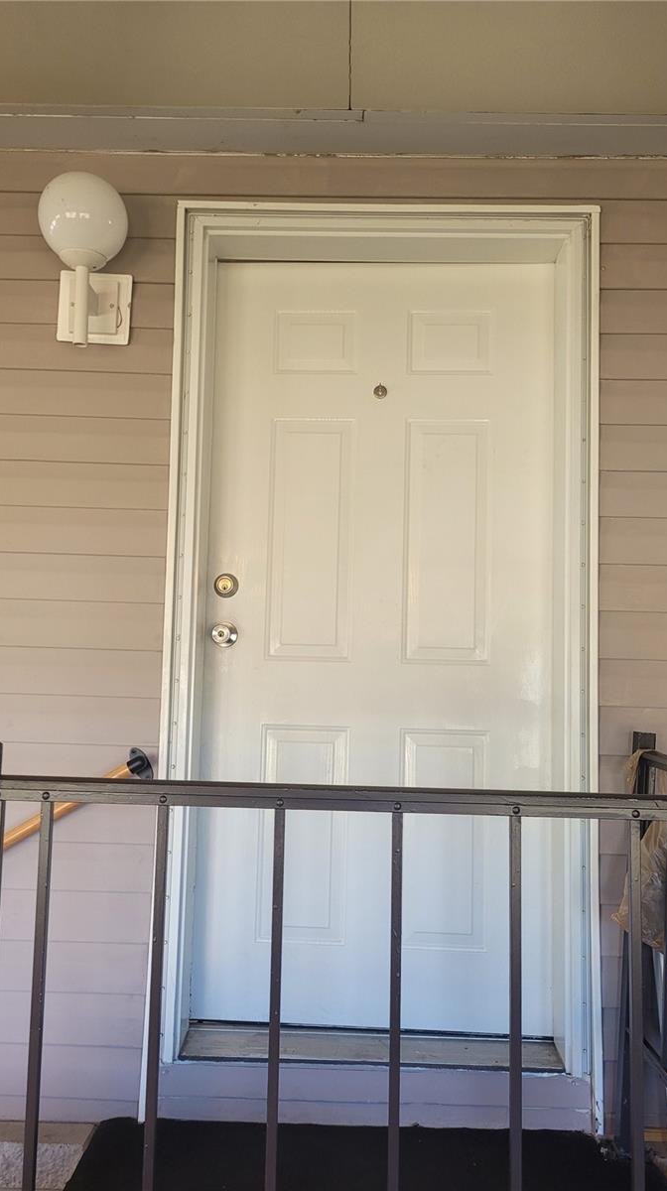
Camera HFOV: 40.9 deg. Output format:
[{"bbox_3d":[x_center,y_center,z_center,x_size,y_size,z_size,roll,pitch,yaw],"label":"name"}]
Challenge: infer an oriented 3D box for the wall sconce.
[{"bbox_3d":[-0.607,-0.804,2.167,0.210,0.420,0.225,1,-5,1],"label":"wall sconce"}]

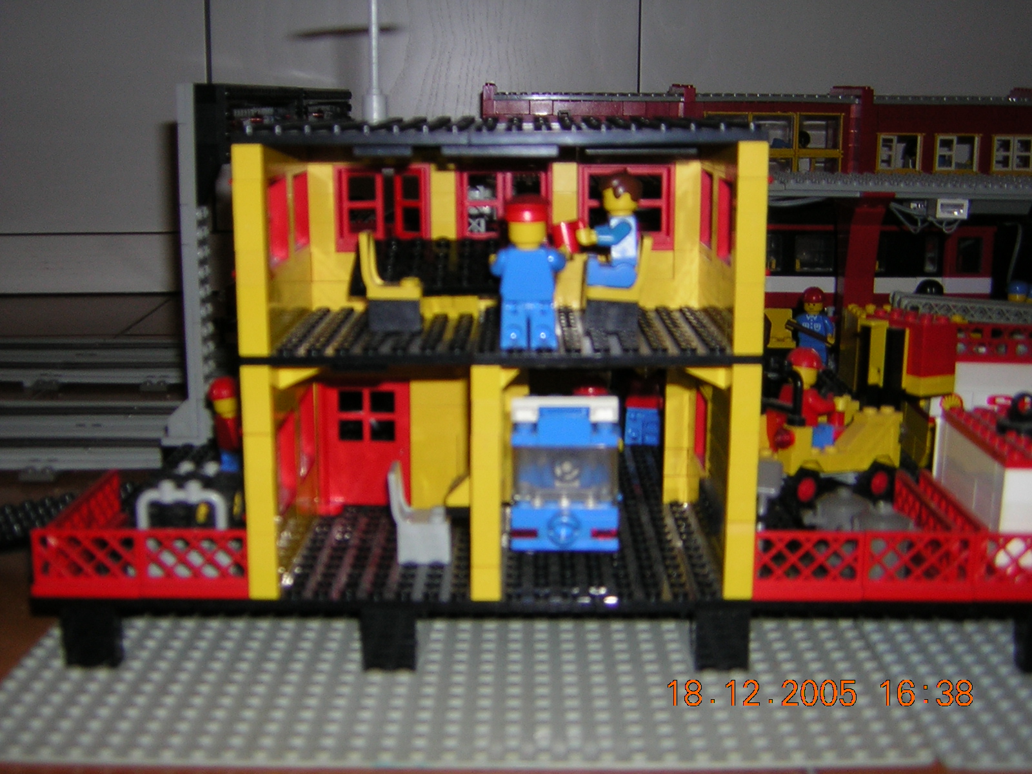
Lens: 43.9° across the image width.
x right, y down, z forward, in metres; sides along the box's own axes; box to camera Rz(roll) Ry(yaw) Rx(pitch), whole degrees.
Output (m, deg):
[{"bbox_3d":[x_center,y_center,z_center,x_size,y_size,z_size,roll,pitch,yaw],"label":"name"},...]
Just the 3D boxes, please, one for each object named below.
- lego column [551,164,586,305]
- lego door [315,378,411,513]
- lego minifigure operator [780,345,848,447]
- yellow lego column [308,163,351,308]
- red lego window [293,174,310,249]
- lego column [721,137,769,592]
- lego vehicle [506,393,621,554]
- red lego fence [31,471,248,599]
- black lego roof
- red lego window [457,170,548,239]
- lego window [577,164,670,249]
[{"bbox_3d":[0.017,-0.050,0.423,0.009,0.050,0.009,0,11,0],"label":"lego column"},{"bbox_3d":[-0.052,0.020,0.437,0.032,0.046,0.007,0,11,0],"label":"lego door"},{"bbox_3d":[0.107,0.003,0.460,0.021,0.034,0.022,-5,14,-19],"label":"lego minifigure operator"},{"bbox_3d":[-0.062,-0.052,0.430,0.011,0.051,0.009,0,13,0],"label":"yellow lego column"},{"bbox_3d":[-0.072,-0.055,0.408,0.008,0.029,0.031,0,13,0],"label":"red lego window"},{"bbox_3d":[0.064,-0.003,0.356,0.008,0.129,0.009,0,12,0],"label":"lego column"},{"bbox_3d":[0.015,0.022,0.416,0.033,0.050,0.064,0,11,0],"label":"lego vehicle"},{"bbox_3d":[-0.108,0.044,0.396,0.064,0.020,0.064,0,12,0],"label":"red lego fence"},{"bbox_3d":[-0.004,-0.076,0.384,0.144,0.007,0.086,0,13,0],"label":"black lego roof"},{"bbox_3d":[-0.004,-0.060,0.428,0.032,0.029,0.008,0,13,0],"label":"red lego window"},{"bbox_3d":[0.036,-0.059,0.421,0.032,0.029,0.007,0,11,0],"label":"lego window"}]

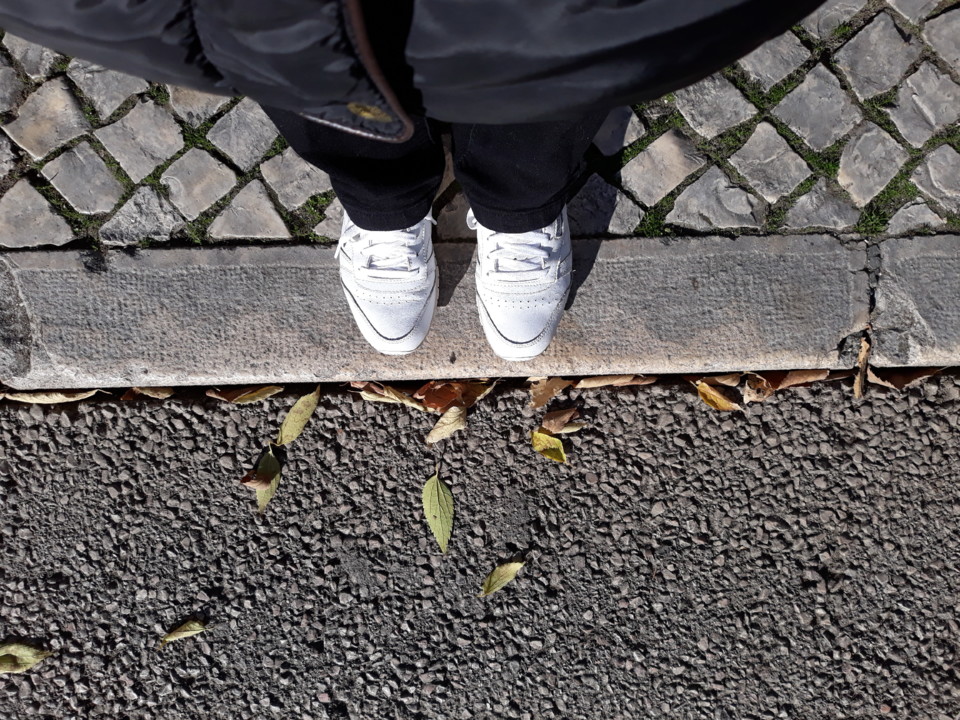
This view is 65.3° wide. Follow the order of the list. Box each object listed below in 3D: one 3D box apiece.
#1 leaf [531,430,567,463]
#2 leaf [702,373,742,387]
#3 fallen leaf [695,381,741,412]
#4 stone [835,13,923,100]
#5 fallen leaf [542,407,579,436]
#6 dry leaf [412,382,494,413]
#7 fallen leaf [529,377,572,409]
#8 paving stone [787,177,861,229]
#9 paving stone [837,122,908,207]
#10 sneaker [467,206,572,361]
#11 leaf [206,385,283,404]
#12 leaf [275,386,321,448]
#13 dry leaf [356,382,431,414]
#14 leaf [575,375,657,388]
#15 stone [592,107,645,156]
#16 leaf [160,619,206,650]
[{"bbox_3d":[0.090,0.113,0.969,0.059,0.015,0.029,37,82,4],"label":"leaf"},{"bbox_3d":[0.336,0.031,1.037,0.057,0.015,0.017,-8,86,-3],"label":"leaf"},{"bbox_3d":[0.309,0.053,0.984,0.071,0.015,0.022,35,82,4],"label":"fallen leaf"},{"bbox_3d":[0.451,-0.347,0.880,0.092,0.050,0.064,-38,88,-3],"label":"stone"},{"bbox_3d":[0.107,0.079,0.973,0.050,0.018,0.031,-24,83,-5],"label":"fallen leaf"},{"bbox_3d":[-0.033,0.046,0.938,0.098,0.030,0.040,-1,87,-1],"label":"dry leaf"},{"bbox_3d":[0.098,0.043,1.026,0.061,0.016,0.043,-4,86,-3],"label":"fallen leaf"},{"bbox_3d":[0.446,-0.203,1.008,0.107,0.062,0.069,-1,86,-2],"label":"paving stone"},{"bbox_3d":[0.463,-0.235,0.932,0.065,0.065,0.087,43,87,1],"label":"paving stone"},{"bbox_3d":[0.051,-0.145,0.832,0.107,0.105,0.285,1,87,-1],"label":"sneaker"},{"bbox_3d":[-0.294,0.043,0.935,0.094,0.025,0.027,-1,87,-1],"label":"leaf"},{"bbox_3d":[-0.244,0.075,1.011,0.027,0.014,0.094,34,85,1],"label":"leaf"},{"bbox_3d":[-0.121,0.049,1.015,0.108,0.020,0.026,13,85,-1],"label":"dry leaf"},{"bbox_3d":[0.170,0.027,0.942,0.104,0.025,0.022,-1,87,-1],"label":"leaf"},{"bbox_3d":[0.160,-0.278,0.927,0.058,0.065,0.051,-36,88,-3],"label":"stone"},{"bbox_3d":[-0.368,0.335,0.923,0.058,0.016,0.019,-24,83,-5],"label":"leaf"}]

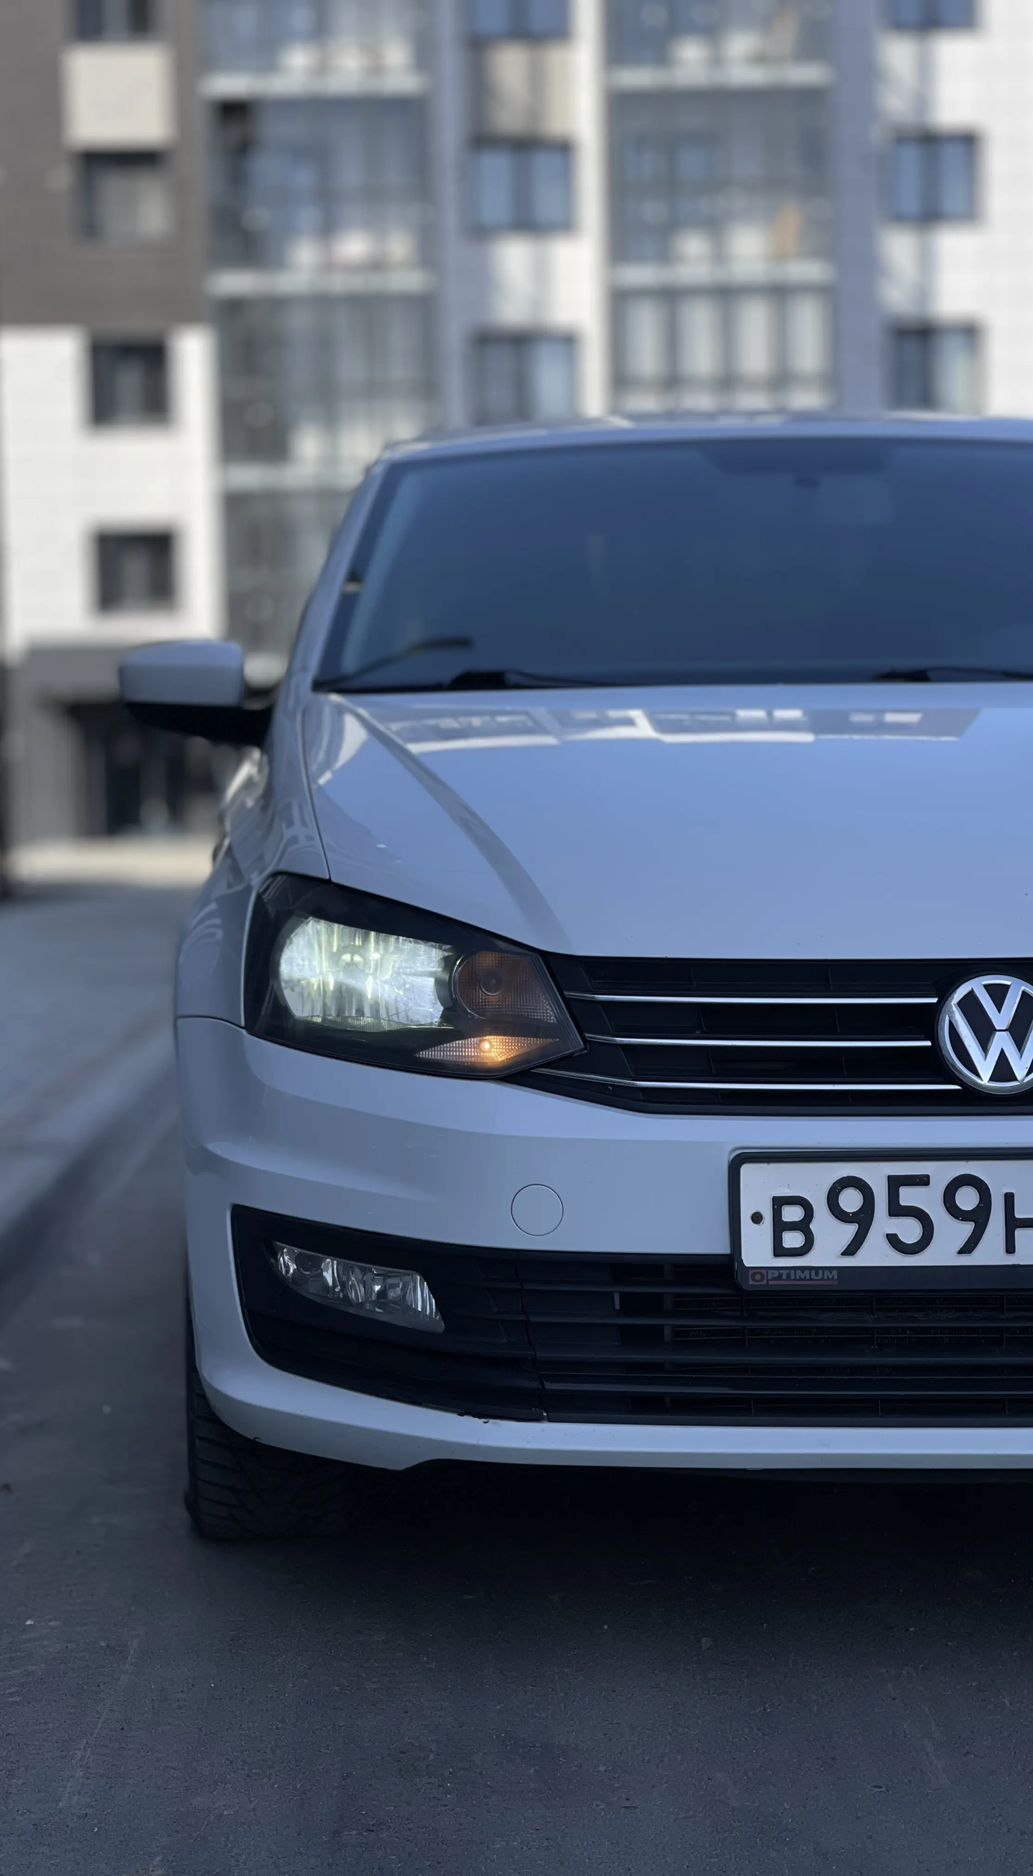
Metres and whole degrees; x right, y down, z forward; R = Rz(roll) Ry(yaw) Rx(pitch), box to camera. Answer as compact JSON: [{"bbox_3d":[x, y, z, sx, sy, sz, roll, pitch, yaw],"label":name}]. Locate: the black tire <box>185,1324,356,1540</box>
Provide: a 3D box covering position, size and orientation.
[{"bbox_3d":[-0.294,0.412,4.090,0.195,0.600,0.600,-1,3,-1],"label":"black tire"}]

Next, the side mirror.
[{"bbox_3d":[-0.436,-0.337,4.770,0.225,0.145,0.140,-1,3,-1],"label":"side mirror"}]

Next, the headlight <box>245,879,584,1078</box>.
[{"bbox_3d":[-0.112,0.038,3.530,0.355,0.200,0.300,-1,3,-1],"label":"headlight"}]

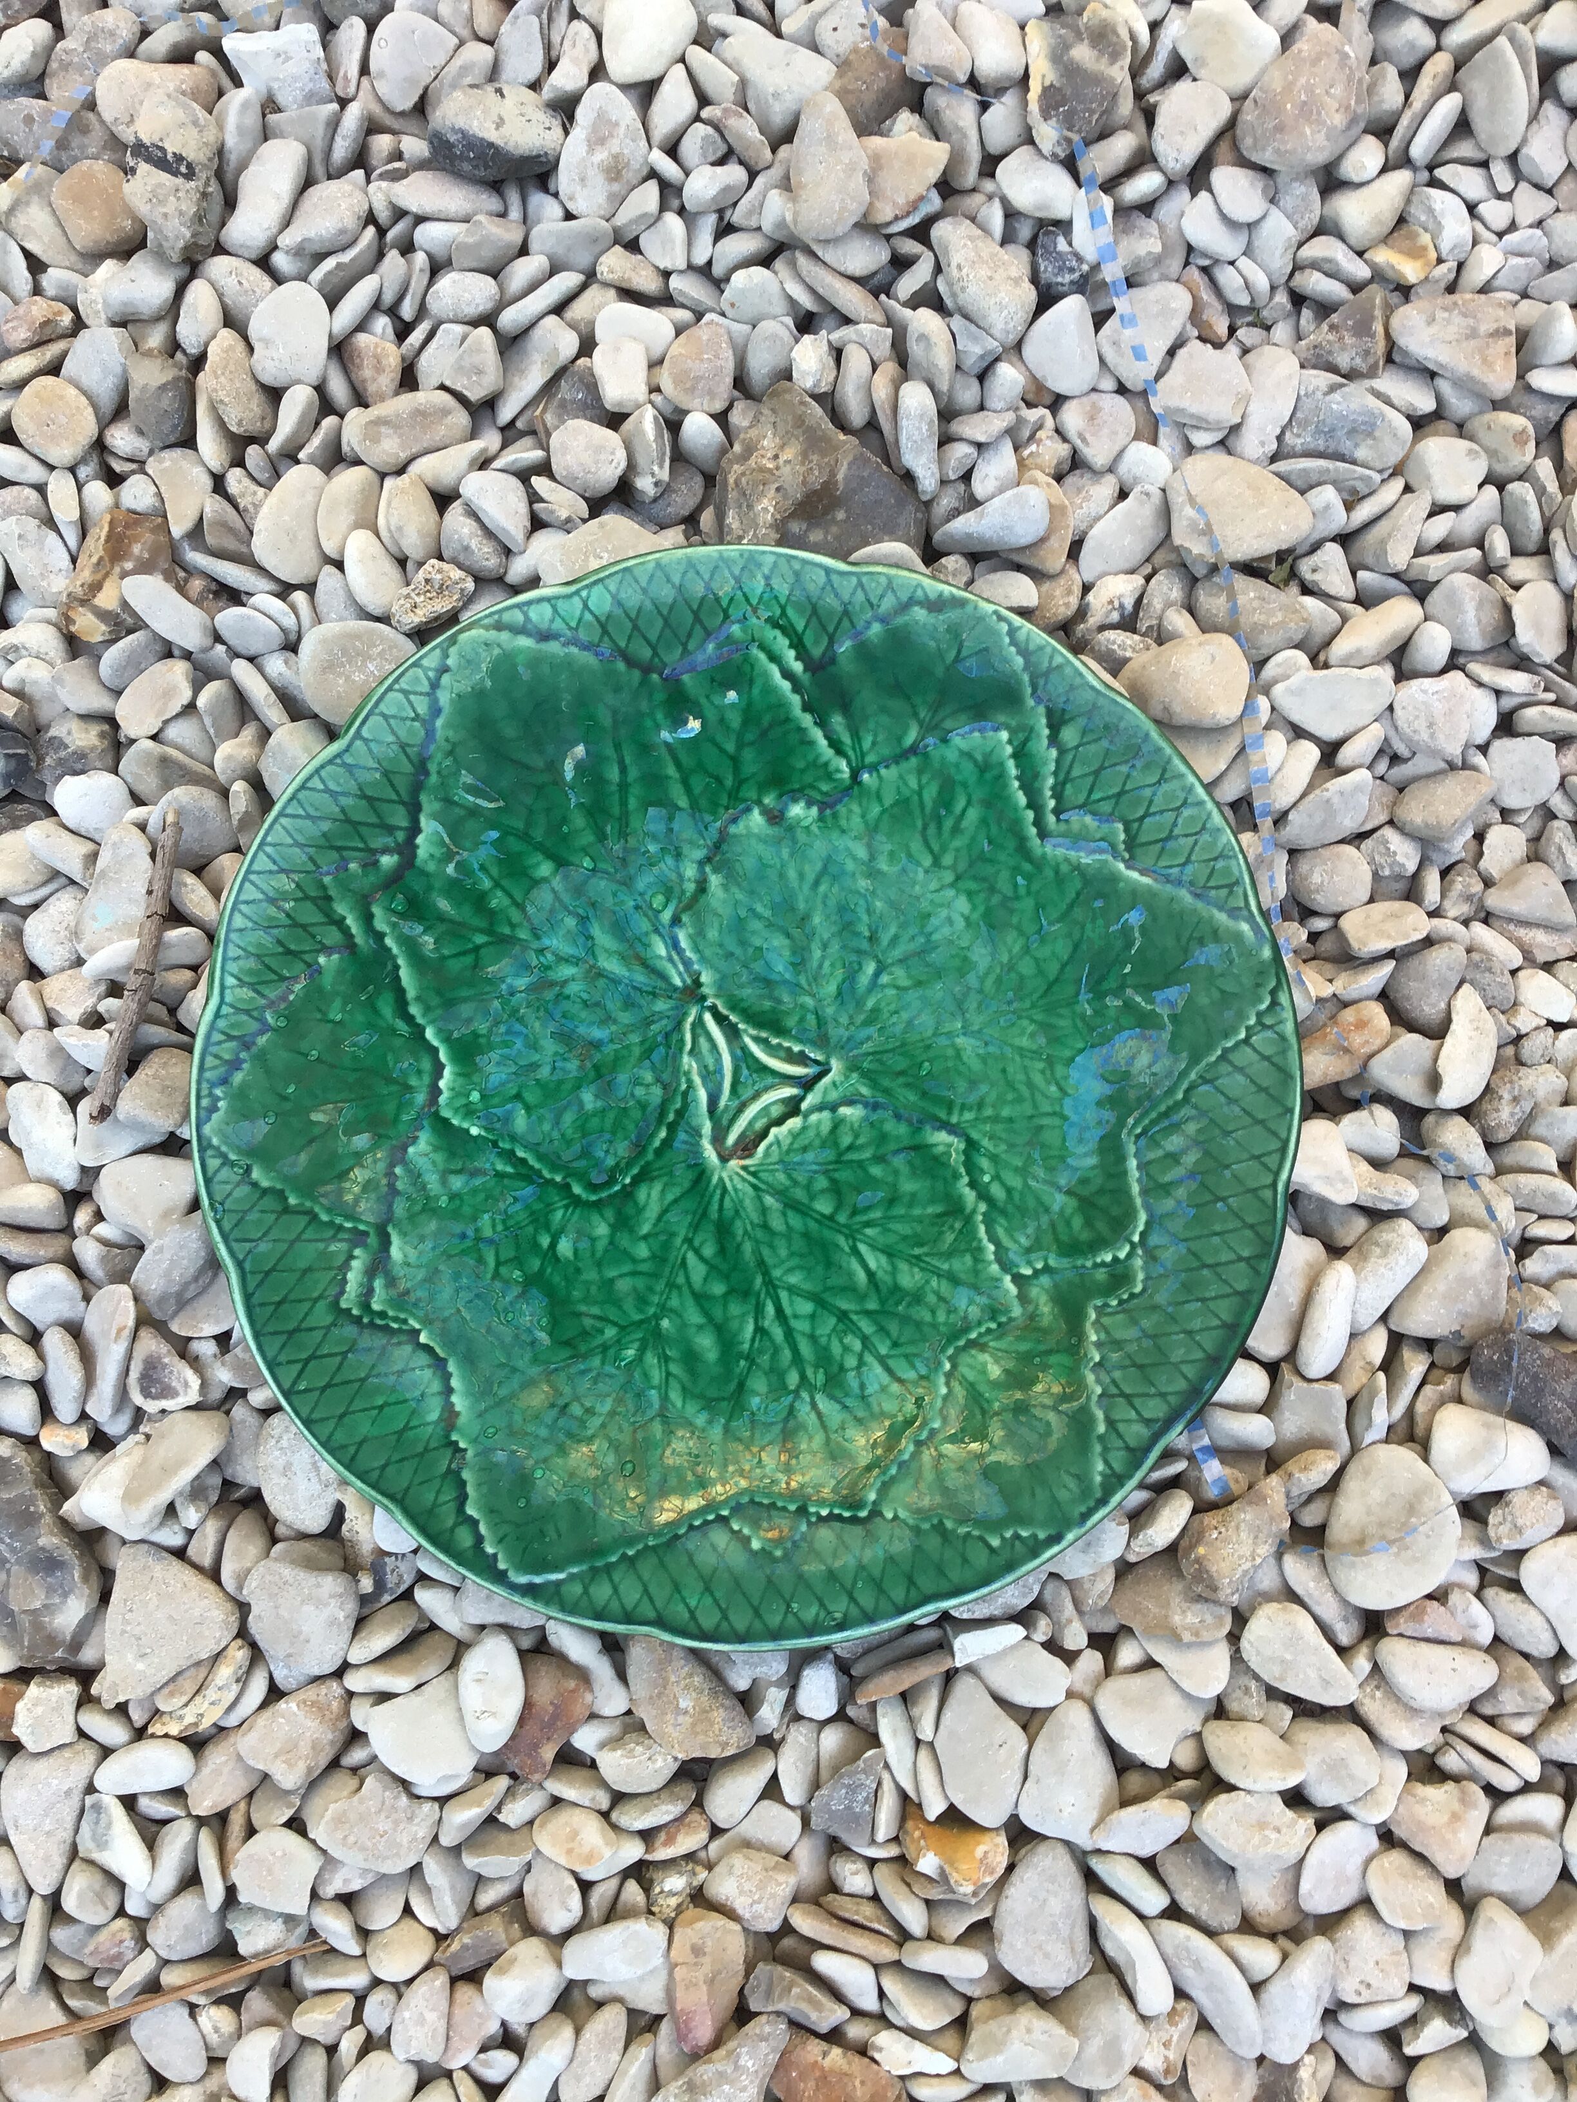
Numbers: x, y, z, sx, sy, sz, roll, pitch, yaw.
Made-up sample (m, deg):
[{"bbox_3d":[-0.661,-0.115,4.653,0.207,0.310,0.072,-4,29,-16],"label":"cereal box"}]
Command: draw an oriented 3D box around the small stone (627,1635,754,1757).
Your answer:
[{"bbox_3d":[-0.022,0.137,0.410,0.022,0.017,0.037,-38,86,-3],"label":"small stone"}]

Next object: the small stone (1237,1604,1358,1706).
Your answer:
[{"bbox_3d":[0.102,0.122,0.378,0.014,0.011,0.025,-39,85,-6],"label":"small stone"}]

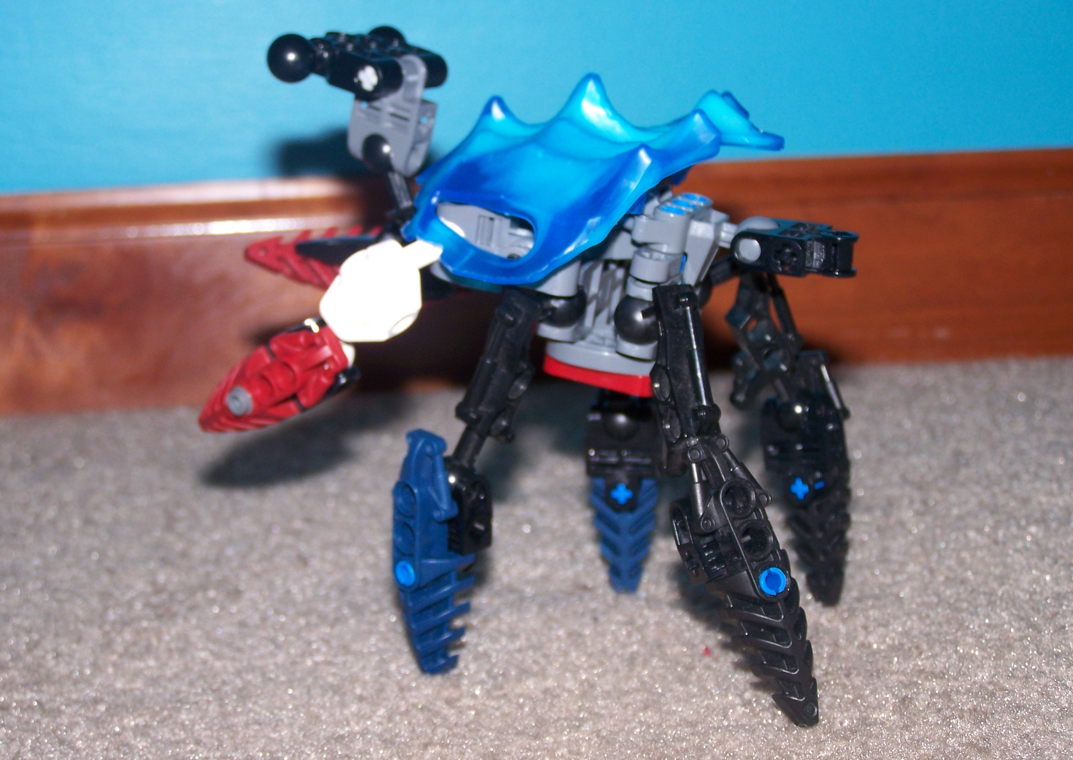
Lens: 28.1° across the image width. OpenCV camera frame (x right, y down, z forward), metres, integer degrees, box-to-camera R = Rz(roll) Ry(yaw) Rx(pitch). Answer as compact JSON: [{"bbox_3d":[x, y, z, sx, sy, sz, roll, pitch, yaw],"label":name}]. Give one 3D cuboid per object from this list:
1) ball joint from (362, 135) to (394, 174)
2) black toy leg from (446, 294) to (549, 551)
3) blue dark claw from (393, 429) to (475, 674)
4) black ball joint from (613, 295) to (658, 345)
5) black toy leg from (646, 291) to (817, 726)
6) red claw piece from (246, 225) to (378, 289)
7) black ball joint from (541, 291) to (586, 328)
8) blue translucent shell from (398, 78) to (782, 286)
[{"bbox_3d":[-0.033,-0.047,0.446,0.010,0.010,0.010,0,7,18],"label":"ball joint"},{"bbox_3d":[-0.009,0.008,0.421,0.016,0.054,0.014,0,-18,30],"label":"black toy leg"},{"bbox_3d":[-0.020,0.033,0.413,0.014,0.049,0.015,-6,5,-42],"label":"blue dark claw"},{"bbox_3d":[0.020,-0.012,0.412,0.010,0.010,0.010,0,7,18],"label":"black ball joint"},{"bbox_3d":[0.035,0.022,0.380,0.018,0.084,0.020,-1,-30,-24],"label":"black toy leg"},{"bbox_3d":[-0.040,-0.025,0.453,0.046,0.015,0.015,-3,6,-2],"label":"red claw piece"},{"bbox_3d":[0.005,-0.016,0.436,0.010,0.010,0.010,0,7,18],"label":"black ball joint"},{"bbox_3d":[0.011,-0.040,0.435,0.065,0.038,0.055,-13,14,-36],"label":"blue translucent shell"}]

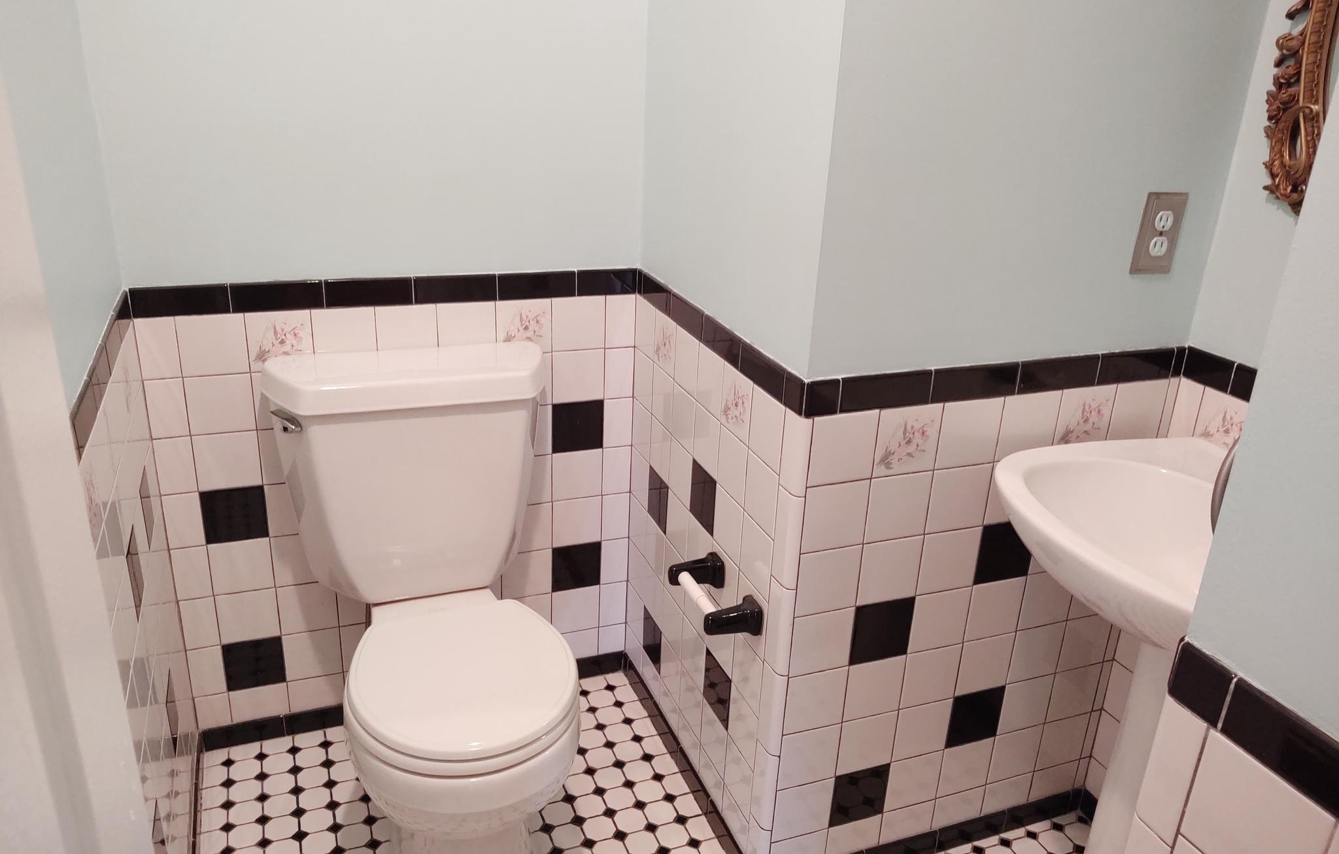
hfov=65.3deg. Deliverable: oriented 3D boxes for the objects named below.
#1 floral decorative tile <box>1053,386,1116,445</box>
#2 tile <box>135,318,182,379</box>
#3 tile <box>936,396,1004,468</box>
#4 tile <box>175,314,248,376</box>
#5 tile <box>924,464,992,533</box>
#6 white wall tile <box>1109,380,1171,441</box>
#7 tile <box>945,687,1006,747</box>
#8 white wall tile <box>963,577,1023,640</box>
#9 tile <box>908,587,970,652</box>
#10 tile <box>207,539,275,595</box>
[{"bbox_3d":[0.657,-0.013,1.661,0.108,0.108,0.009,-6,23,-21],"label":"floral decorative tile"},{"bbox_3d":[-0.873,-0.134,1.788,0.062,0.108,0.010,-6,23,-20],"label":"tile"},{"bbox_3d":[0.454,0.008,1.584,0.108,0.108,0.010,-6,24,-21],"label":"tile"},{"bbox_3d":[-0.791,-0.142,1.815,0.108,0.108,0.009,-6,23,-20],"label":"tile"},{"bbox_3d":[0.449,0.110,1.626,0.108,0.108,0.009,-6,24,-21],"label":"tile"},{"bbox_3d":[0.759,-0.024,1.701,0.108,0.108,0.009,-6,24,-21],"label":"white wall tile"},{"bbox_3d":[0.533,0.505,1.827,0.108,0.108,0.009,-6,23,-21],"label":"tile"},{"bbox_3d":[0.543,0.303,1.748,0.108,0.108,0.009,-6,23,-20],"label":"white wall tile"},{"bbox_3d":[0.440,0.313,1.708,0.108,0.108,0.009,-6,24,-21],"label":"tile"},{"bbox_3d":[-0.809,0.264,1.978,0.108,0.108,0.009,-6,23,-20],"label":"tile"}]

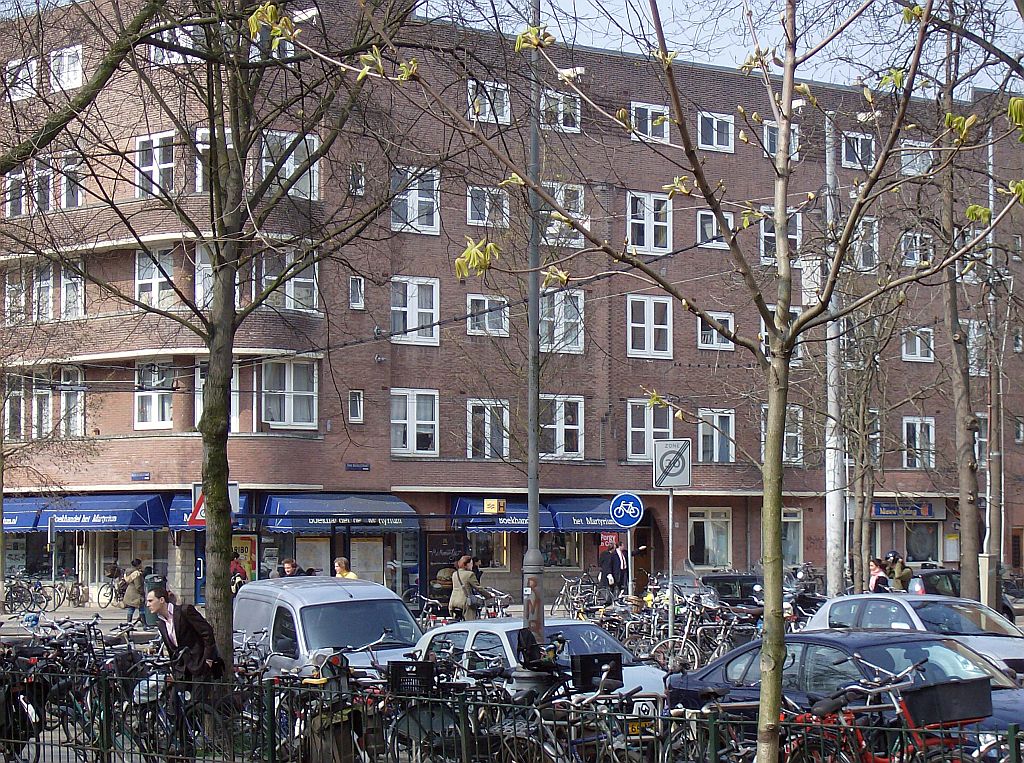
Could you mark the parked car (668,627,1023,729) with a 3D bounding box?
[{"bbox_3d":[3.298,2.932,25.986,1.760,1.420,4.520,2,-3,-33],"label":"parked car"}]

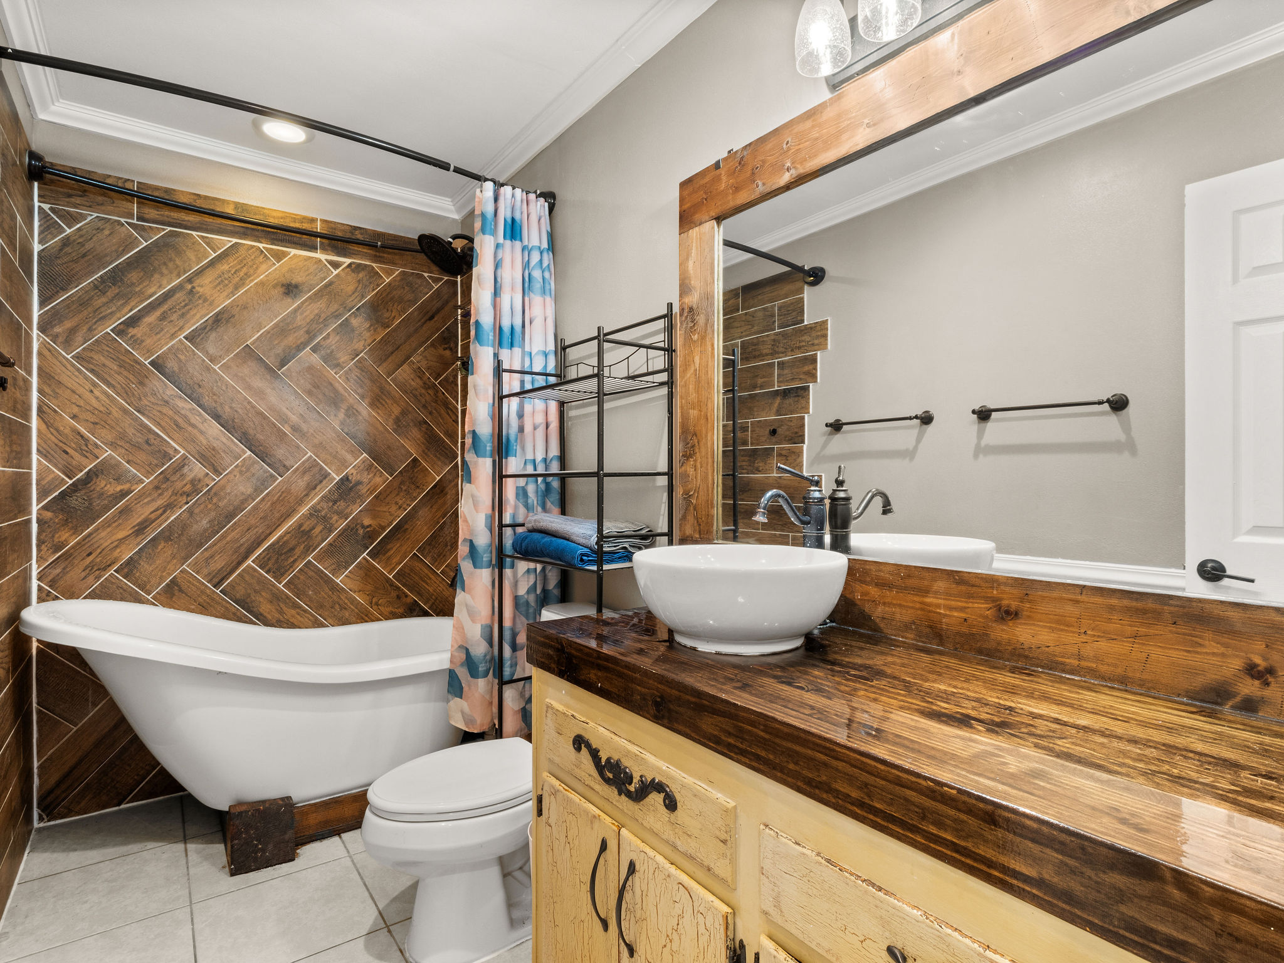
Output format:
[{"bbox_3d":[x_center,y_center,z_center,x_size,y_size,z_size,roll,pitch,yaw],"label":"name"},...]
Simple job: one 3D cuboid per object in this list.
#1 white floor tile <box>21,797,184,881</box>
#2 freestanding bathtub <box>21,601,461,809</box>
[{"bbox_3d":[-1.761,1.168,2.210,0.400,0.010,0.402,0,0,-36],"label":"white floor tile"},{"bbox_3d":[-1.230,0.700,2.359,1.413,0.683,0.692,0,0,-36],"label":"freestanding bathtub"}]

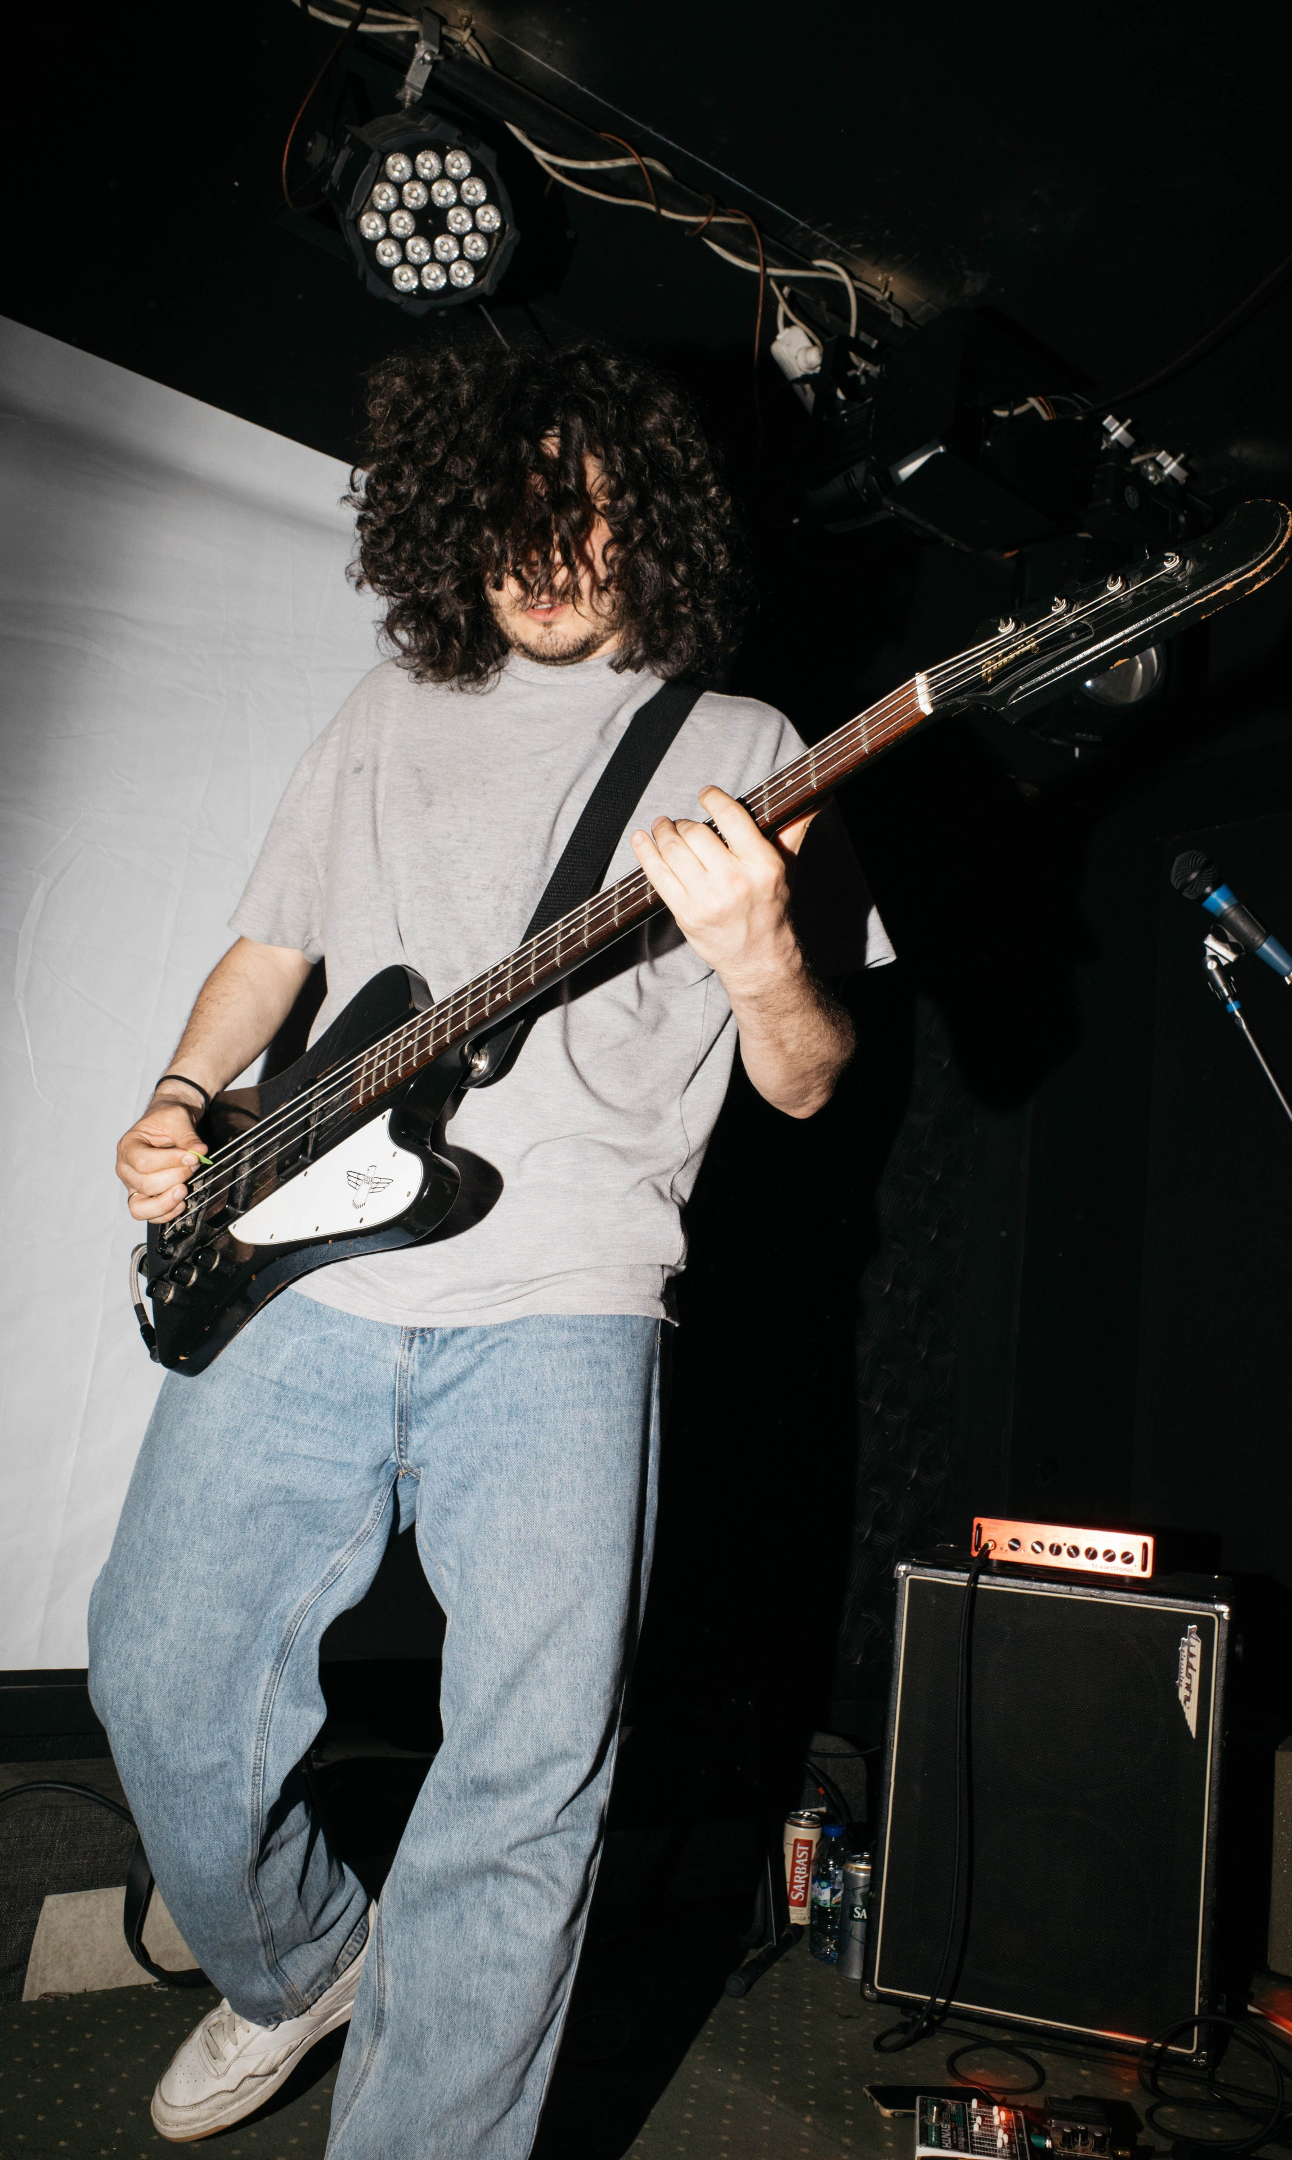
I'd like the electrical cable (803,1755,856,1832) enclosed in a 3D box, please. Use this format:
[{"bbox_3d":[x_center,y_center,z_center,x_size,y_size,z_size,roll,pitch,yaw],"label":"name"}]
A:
[{"bbox_3d":[0.312,1.218,2.860,0.100,0.140,0.090,6,-10,0],"label":"electrical cable"}]

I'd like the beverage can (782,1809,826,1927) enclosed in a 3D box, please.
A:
[{"bbox_3d":[0.256,1.311,2.789,0.066,0.168,0.066,6,-10,1],"label":"beverage can"}]

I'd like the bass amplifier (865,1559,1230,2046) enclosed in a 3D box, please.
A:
[{"bbox_3d":[0.633,1.076,2.593,0.479,0.616,0.390,2,-10,19],"label":"bass amplifier"}]

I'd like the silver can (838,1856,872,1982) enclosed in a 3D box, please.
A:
[{"bbox_3d":[0.334,1.285,2.587,0.066,0.168,0.066,6,-10,1],"label":"silver can"}]

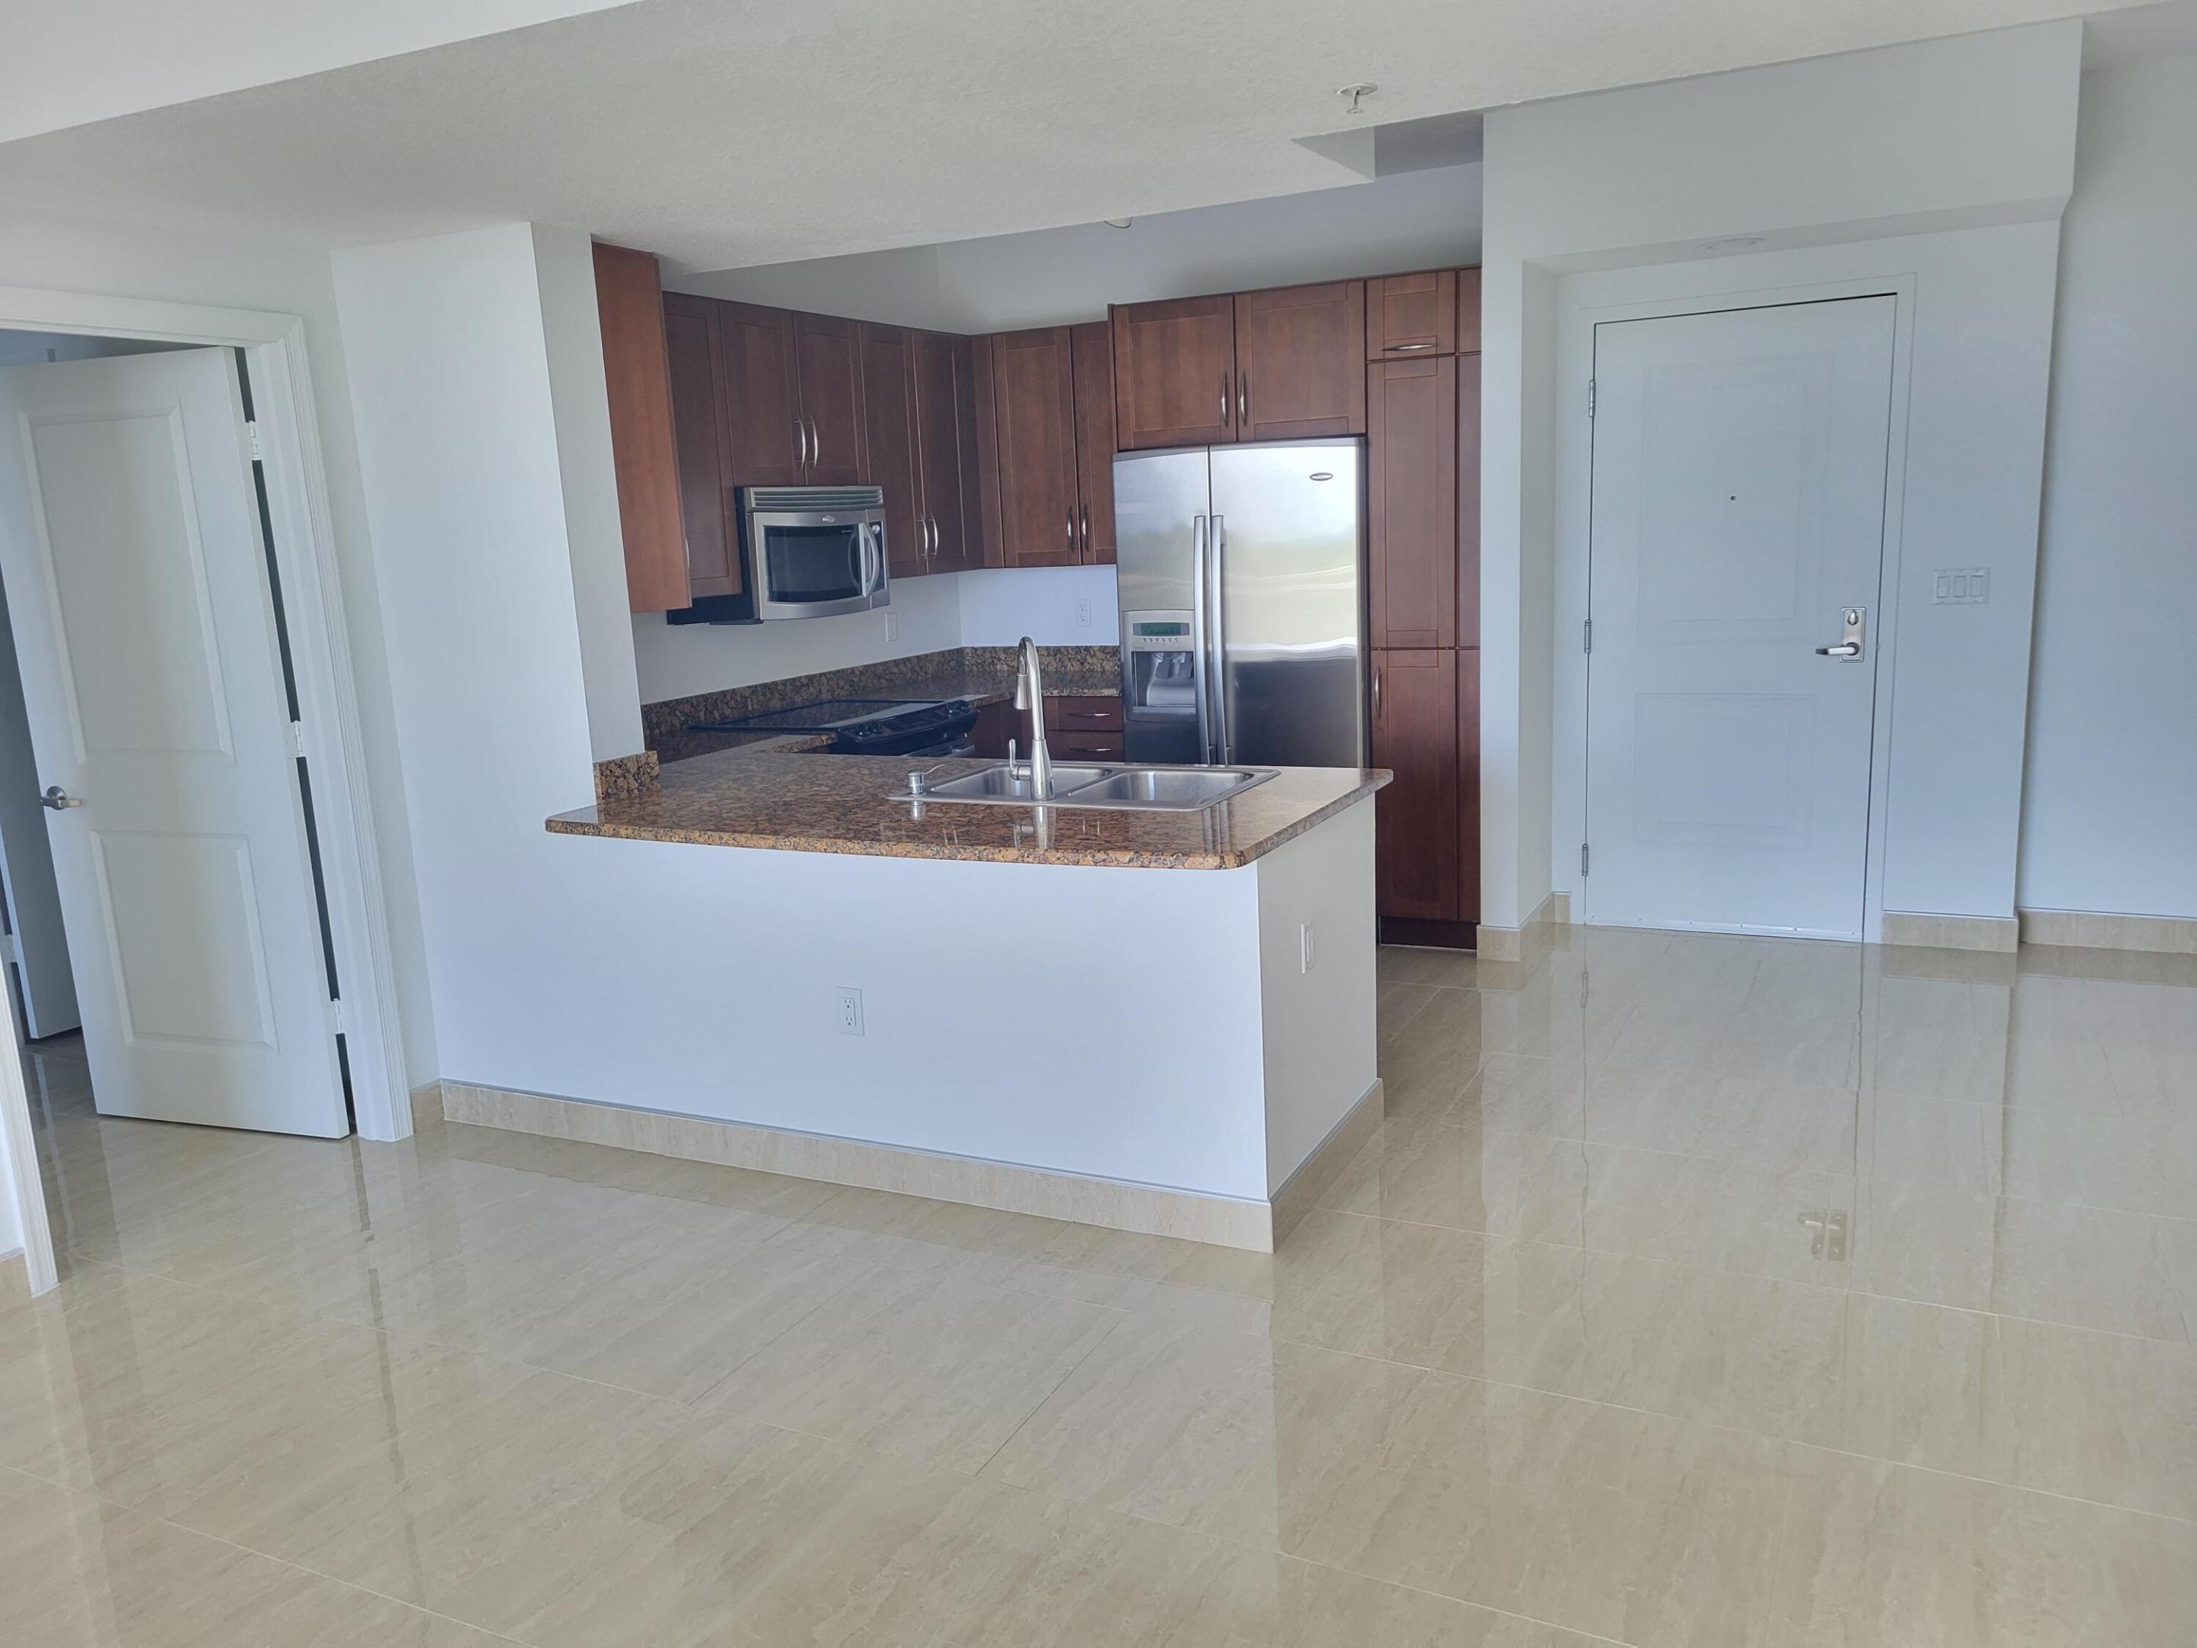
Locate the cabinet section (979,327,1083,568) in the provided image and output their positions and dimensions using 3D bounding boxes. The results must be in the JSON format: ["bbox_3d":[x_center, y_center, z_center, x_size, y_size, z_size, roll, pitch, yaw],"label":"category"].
[{"bbox_3d":[-0.182,-1.485,6.588,0.387,0.897,0.328,3,12,26],"label":"cabinet section"}]

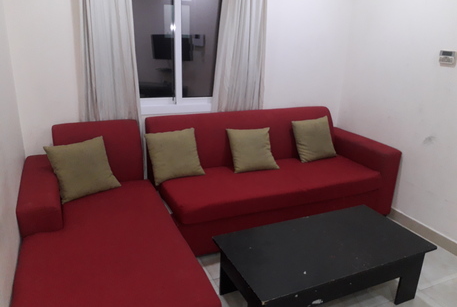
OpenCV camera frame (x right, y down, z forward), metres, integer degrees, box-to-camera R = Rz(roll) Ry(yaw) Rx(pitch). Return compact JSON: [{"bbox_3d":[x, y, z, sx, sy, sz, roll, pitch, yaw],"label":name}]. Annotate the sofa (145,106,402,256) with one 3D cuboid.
[{"bbox_3d":[0.381,0.139,2.956,1.940,0.850,0.790,-6,21,-23],"label":"sofa"}]

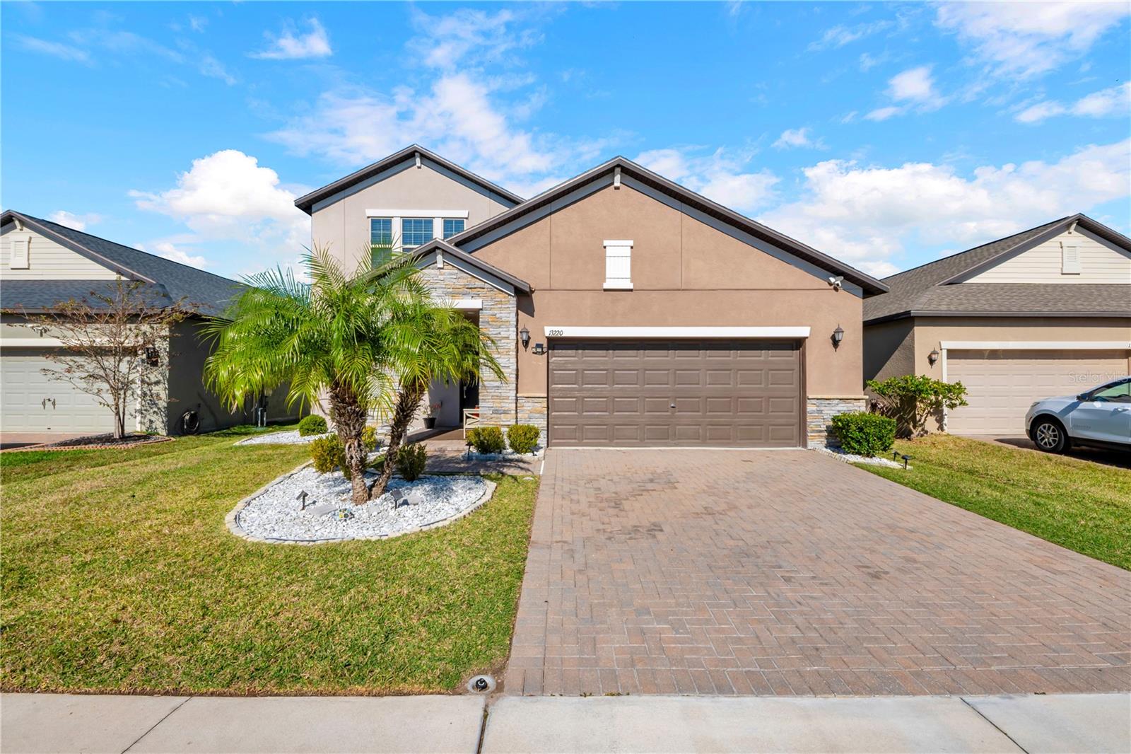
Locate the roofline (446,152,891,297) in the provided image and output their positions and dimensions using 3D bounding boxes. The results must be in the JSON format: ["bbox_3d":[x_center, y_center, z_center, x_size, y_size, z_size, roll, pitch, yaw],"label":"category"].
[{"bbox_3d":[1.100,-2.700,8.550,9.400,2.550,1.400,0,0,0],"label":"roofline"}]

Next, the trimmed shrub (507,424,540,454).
[{"bbox_3d":[-0.745,1.104,7.800,0.580,0.520,0.560,0,0,0],"label":"trimmed shrub"}]

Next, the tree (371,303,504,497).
[{"bbox_3d":[-1.630,0.287,5.500,1.750,2.400,1.750,0,0,0],"label":"tree"}]

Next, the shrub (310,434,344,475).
[{"bbox_3d":[-3.521,1.145,6.550,0.550,0.600,0.550,0,0,0],"label":"shrub"}]

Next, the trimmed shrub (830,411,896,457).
[{"bbox_3d":[5.249,1.004,7.750,0.920,0.760,0.800,0,0,0],"label":"trimmed shrub"}]

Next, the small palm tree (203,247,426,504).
[{"bbox_3d":[-3.077,-0.022,5.400,2.600,3.100,2.500,0,0,0],"label":"small palm tree"}]

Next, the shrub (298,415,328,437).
[{"bbox_3d":[-6.035,1.149,10.500,0.680,0.530,0.650,0,0,0],"label":"shrub"}]

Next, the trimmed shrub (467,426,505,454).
[{"bbox_3d":[-1.385,1.098,7.700,0.660,0.500,0.600,0,0,0],"label":"trimmed shrub"}]

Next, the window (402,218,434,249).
[{"bbox_3d":[-3.927,-3.478,11.700,0.860,1.500,0.130,0,0,0],"label":"window"}]

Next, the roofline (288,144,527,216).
[{"bbox_3d":[-3.950,-5.200,12.000,6.200,1.850,1.400,0,0,0],"label":"roofline"}]

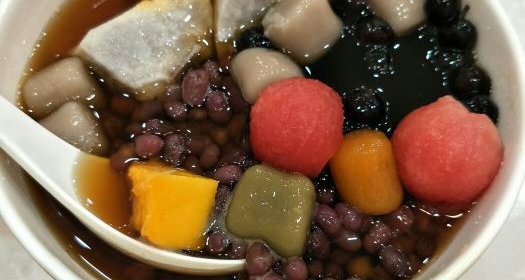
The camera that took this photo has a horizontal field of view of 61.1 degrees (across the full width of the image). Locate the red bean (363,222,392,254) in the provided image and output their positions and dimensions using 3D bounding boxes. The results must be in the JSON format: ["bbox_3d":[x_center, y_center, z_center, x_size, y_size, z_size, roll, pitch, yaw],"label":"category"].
[{"bbox_3d":[0.035,0.030,0.134,0.011,0.008,0.007,-37,71,-17],"label":"red bean"}]

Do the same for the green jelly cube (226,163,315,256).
[{"bbox_3d":[0.002,0.022,0.136,0.024,0.018,0.024,15,65,6],"label":"green jelly cube"}]

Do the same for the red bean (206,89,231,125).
[{"bbox_3d":[-0.015,-0.011,0.154,0.008,0.008,0.012,-13,65,-7],"label":"red bean"}]

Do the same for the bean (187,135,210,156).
[{"bbox_3d":[-0.021,0.002,0.147,0.008,0.007,0.007,-10,66,-8],"label":"bean"}]

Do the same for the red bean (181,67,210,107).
[{"bbox_3d":[-0.023,-0.018,0.155,0.009,0.009,0.013,3,64,0],"label":"red bean"}]

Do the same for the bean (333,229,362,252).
[{"bbox_3d":[0.024,0.028,0.124,0.008,0.006,0.006,13,64,5],"label":"bean"}]

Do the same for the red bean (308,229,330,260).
[{"bbox_3d":[0.017,0.030,0.130,0.006,0.006,0.010,-19,67,-13],"label":"red bean"}]

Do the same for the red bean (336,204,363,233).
[{"bbox_3d":[0.026,0.023,0.132,0.007,0.007,0.010,-36,72,-18],"label":"red bean"}]

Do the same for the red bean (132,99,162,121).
[{"bbox_3d":[-0.040,-0.011,0.155,0.011,0.008,0.008,-17,66,-9],"label":"red bean"}]

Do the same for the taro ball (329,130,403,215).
[{"bbox_3d":[0.032,0.010,0.139,0.021,0.020,0.025,-10,65,-6],"label":"taro ball"}]

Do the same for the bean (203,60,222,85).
[{"bbox_3d":[-0.017,-0.022,0.145,0.007,0.006,0.009,-12,65,-8],"label":"bean"}]

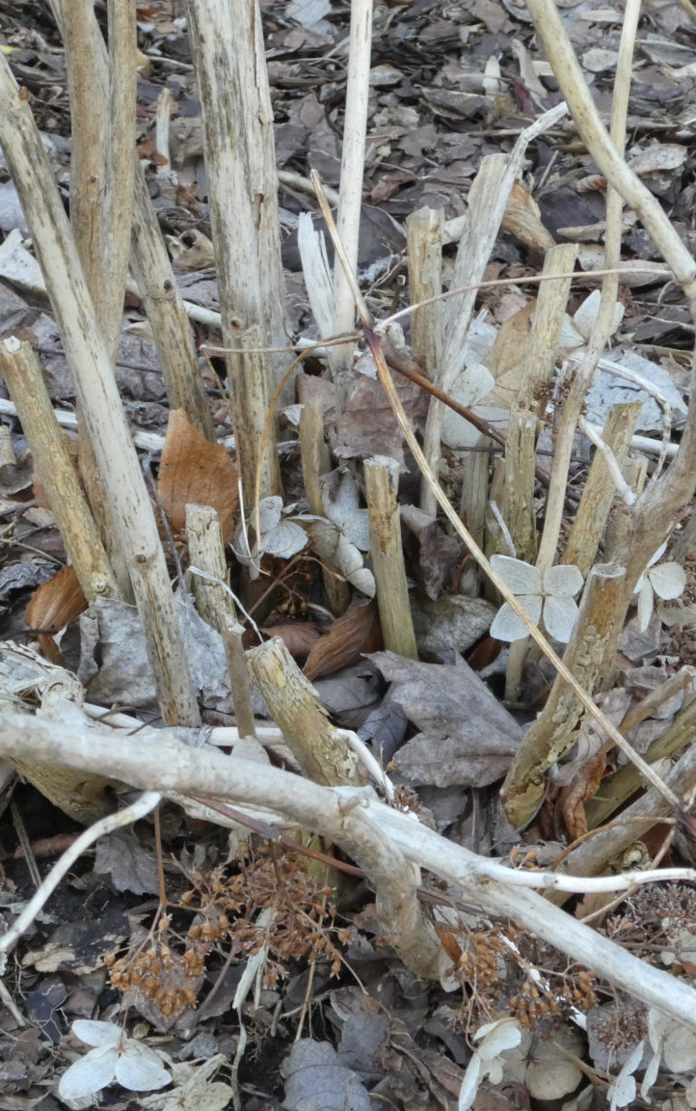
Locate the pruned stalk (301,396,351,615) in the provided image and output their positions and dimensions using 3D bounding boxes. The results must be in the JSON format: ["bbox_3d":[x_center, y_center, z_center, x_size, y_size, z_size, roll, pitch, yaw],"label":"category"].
[{"bbox_3d":[-0.006,-0.014,1.760,0.007,0.066,0.007,-6,18,4],"label":"pruned stalk"}]

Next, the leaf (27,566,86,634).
[{"bbox_3d":[-0.084,0.013,1.765,0.014,0.016,0.017,19,35,30],"label":"leaf"}]

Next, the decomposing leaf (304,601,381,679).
[{"bbox_3d":[-0.002,0.024,1.757,0.013,0.014,0.031,23,37,34],"label":"decomposing leaf"}]

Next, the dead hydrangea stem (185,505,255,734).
[{"bbox_3d":[-0.035,0.018,1.705,0.011,0.065,0.010,-9,18,5],"label":"dead hydrangea stem"}]

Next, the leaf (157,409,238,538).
[{"bbox_3d":[-0.044,-0.023,1.790,0.024,0.035,0.014,0,30,0],"label":"leaf"}]

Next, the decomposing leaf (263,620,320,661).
[{"bbox_3d":[-0.016,0.024,1.757,0.018,0.008,0.013,0,30,0],"label":"decomposing leaf"}]

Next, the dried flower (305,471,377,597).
[{"bbox_3d":[-0.002,-0.006,1.750,0.021,0.032,0.016,0,30,0],"label":"dried flower"}]

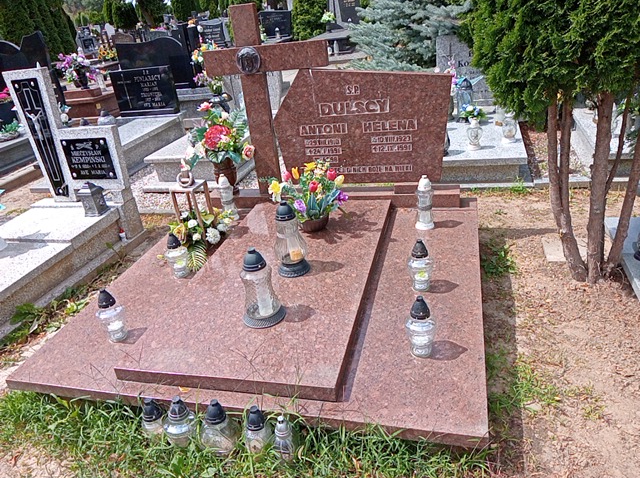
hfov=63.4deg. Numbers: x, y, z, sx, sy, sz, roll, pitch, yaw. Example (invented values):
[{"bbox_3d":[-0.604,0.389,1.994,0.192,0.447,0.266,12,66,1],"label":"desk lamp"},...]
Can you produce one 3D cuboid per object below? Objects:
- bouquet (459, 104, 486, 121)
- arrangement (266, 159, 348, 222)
[{"bbox_3d":[1.283,-1.063,4.344,0.215,0.155,0.190,1,28,15],"label":"bouquet"},{"bbox_3d":[-0.069,-0.250,2.874,0.460,0.385,0.360,1,28,15],"label":"arrangement"}]

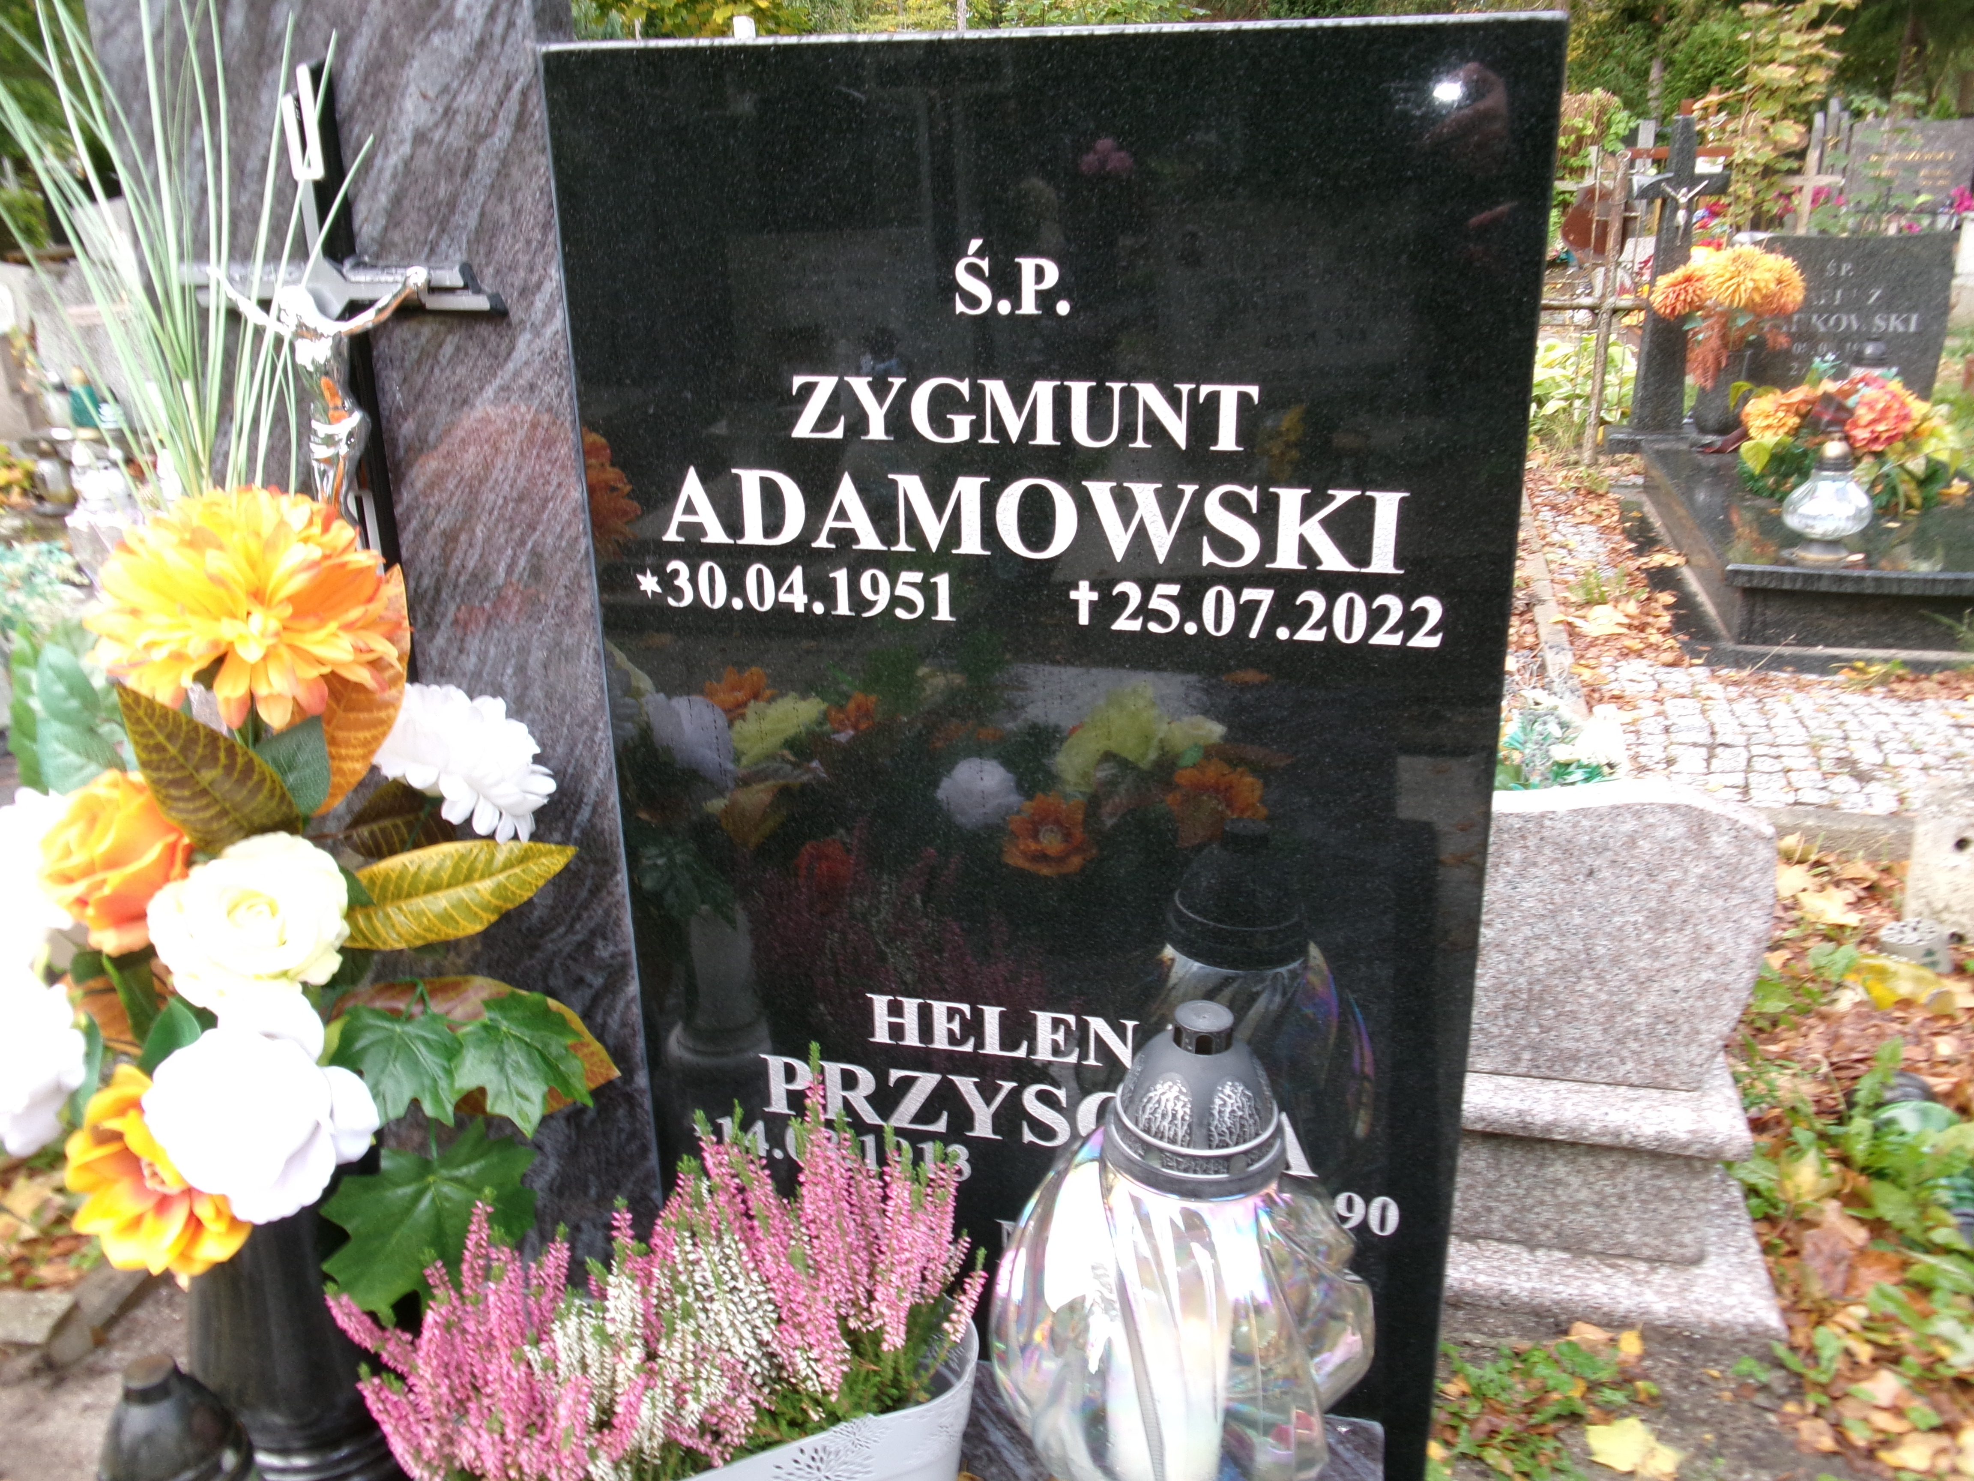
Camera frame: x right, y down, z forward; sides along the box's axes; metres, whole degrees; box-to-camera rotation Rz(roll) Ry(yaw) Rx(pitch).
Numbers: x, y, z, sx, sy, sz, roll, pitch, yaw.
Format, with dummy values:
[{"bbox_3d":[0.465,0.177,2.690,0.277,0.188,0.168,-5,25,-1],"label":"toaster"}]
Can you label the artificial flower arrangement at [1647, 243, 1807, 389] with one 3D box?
[{"bbox_3d":[2.457,-1.397,5.253,0.470,0.440,0.360,4,20,15],"label":"artificial flower arrangement"}]

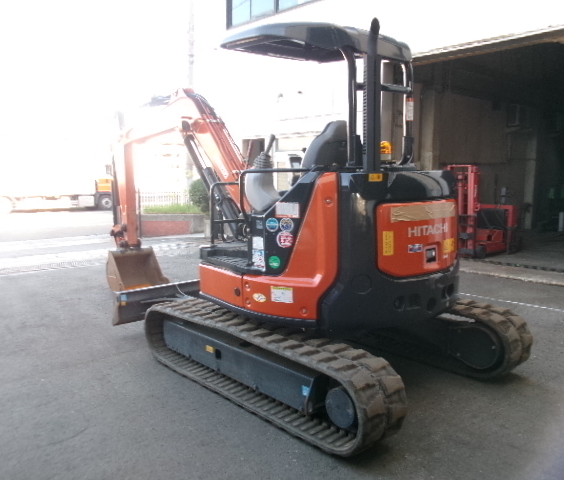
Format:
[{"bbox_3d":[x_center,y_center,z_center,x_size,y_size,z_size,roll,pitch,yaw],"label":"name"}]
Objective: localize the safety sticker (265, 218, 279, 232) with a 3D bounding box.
[{"bbox_3d":[-0.059,-0.092,3.274,0.088,0.088,0.010,3,8,26],"label":"safety sticker"}]

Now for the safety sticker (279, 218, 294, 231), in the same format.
[{"bbox_3d":[0.033,-0.091,3.235,0.087,0.086,0.010,2,7,20],"label":"safety sticker"}]

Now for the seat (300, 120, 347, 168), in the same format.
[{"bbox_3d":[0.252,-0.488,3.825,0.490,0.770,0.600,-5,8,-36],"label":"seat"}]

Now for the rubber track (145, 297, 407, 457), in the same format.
[{"bbox_3d":[-0.248,0.841,3.699,0.381,0.505,2.450,-6,9,-41],"label":"rubber track"}]

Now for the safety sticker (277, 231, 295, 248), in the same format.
[{"bbox_3d":[0.022,0.001,3.250,0.108,0.100,0.010,2,7,21],"label":"safety sticker"}]

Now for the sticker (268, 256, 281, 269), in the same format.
[{"bbox_3d":[-0.045,0.144,3.285,0.081,0.078,0.010,3,8,25],"label":"sticker"}]

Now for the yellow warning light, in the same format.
[{"bbox_3d":[0.698,-0.613,3.450,0.090,0.095,0.090,0,7,0],"label":"yellow warning light"}]

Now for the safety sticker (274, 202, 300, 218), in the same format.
[{"bbox_3d":[0.036,-0.184,3.232,0.157,0.096,0.010,2,7,20],"label":"safety sticker"}]

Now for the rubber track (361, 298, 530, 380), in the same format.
[{"bbox_3d":[0.971,0.709,4.756,0.381,0.505,2.450,-6,9,-41],"label":"rubber track"}]

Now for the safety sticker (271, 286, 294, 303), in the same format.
[{"bbox_3d":[0.005,0.346,3.266,0.153,0.093,0.010,2,7,21],"label":"safety sticker"}]

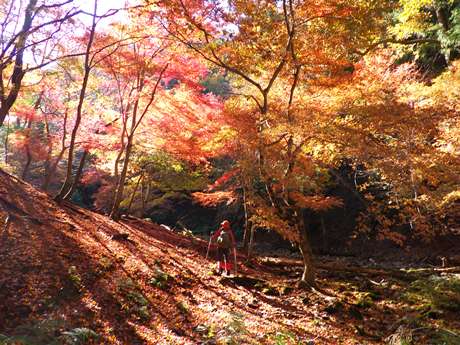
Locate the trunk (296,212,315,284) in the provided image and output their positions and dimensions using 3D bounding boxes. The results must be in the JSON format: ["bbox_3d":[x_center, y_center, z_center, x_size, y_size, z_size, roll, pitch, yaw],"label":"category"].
[{"bbox_3d":[2.273,2.288,11.200,0.510,2.260,0.420,0,-2,0],"label":"trunk"}]

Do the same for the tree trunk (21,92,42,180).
[{"bbox_3d":[-10.136,-1.838,19.000,1.070,4.450,0.700,0,-2,0],"label":"tree trunk"}]

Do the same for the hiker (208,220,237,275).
[{"bbox_3d":[-0.234,2.338,11.600,0.830,1.670,0.620,0,-2,6],"label":"hiker"}]

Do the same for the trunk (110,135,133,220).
[{"bbox_3d":[-4.520,0.250,15.500,0.870,3.460,0.600,0,-2,0],"label":"trunk"}]

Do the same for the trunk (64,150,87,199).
[{"bbox_3d":[-6.145,0.080,14.800,0.980,2.050,0.600,0,-2,0],"label":"trunk"}]

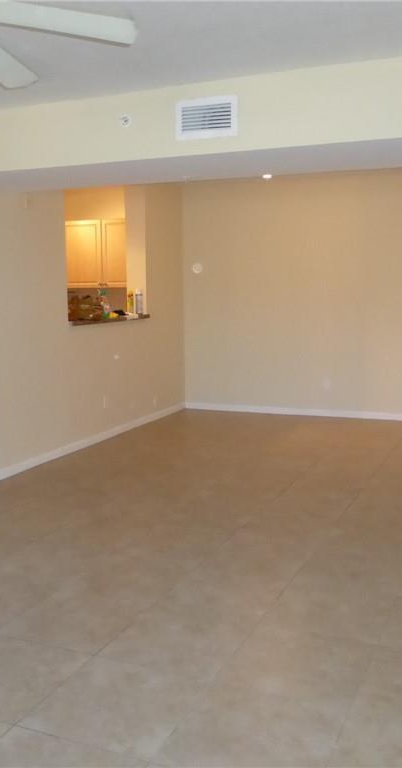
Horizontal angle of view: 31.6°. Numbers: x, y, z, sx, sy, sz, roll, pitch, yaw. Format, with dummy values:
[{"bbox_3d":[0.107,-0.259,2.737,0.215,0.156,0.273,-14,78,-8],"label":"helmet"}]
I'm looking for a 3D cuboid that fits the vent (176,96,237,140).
[{"bbox_3d":[0.028,-1.424,3.805,0.355,0.203,0.030,3,9,23],"label":"vent"}]

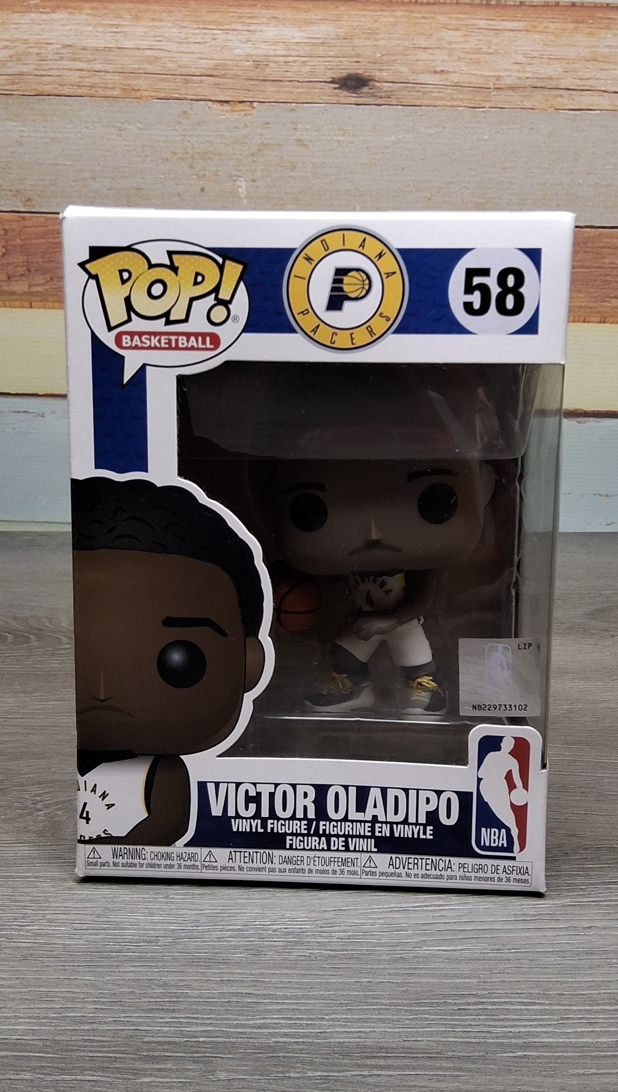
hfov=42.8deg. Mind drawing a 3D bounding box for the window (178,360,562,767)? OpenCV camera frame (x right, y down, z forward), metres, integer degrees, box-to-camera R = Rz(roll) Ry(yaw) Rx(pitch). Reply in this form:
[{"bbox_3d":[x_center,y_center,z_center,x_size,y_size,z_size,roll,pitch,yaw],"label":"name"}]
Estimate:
[{"bbox_3d":[0.014,0.005,0.191,0.088,0.097,0.012,1,6,2],"label":"window"}]

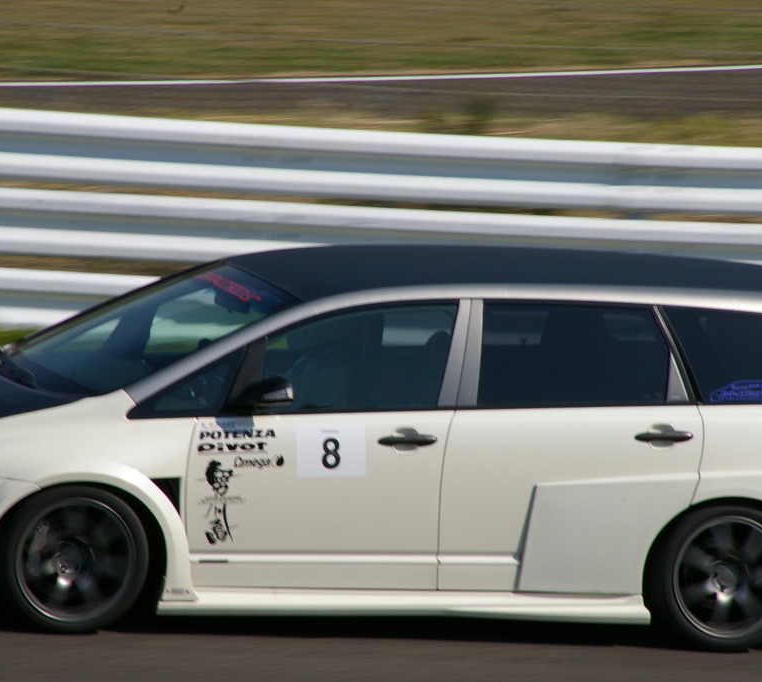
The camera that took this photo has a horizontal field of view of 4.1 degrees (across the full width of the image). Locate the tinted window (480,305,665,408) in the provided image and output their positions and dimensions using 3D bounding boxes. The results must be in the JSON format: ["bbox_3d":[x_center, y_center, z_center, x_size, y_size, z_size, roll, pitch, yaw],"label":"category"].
[{"bbox_3d":[0.792,0.068,44.119,0.844,0.456,0.050,2,-13,-18],"label":"tinted window"}]

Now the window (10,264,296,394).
[{"bbox_3d":[-0.967,-0.077,44.364,0.991,0.113,1.400,-25,14,-13],"label":"window"}]

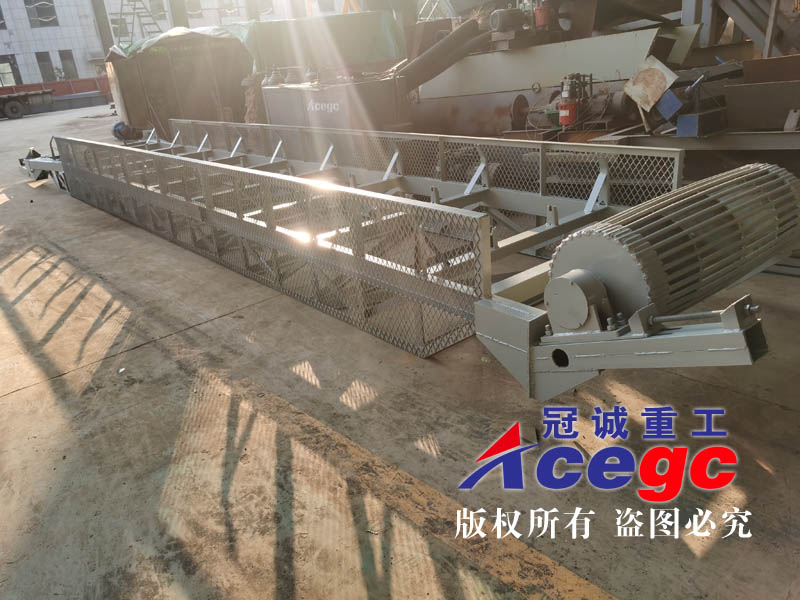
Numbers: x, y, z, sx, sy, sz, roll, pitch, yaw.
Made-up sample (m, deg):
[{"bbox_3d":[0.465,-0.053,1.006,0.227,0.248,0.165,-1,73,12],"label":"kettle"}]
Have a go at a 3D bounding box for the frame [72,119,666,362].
[{"bbox_3d":[-1.673,-1.277,6.831,1.803,0.930,8.829,-22,27,-34],"label":"frame"}]

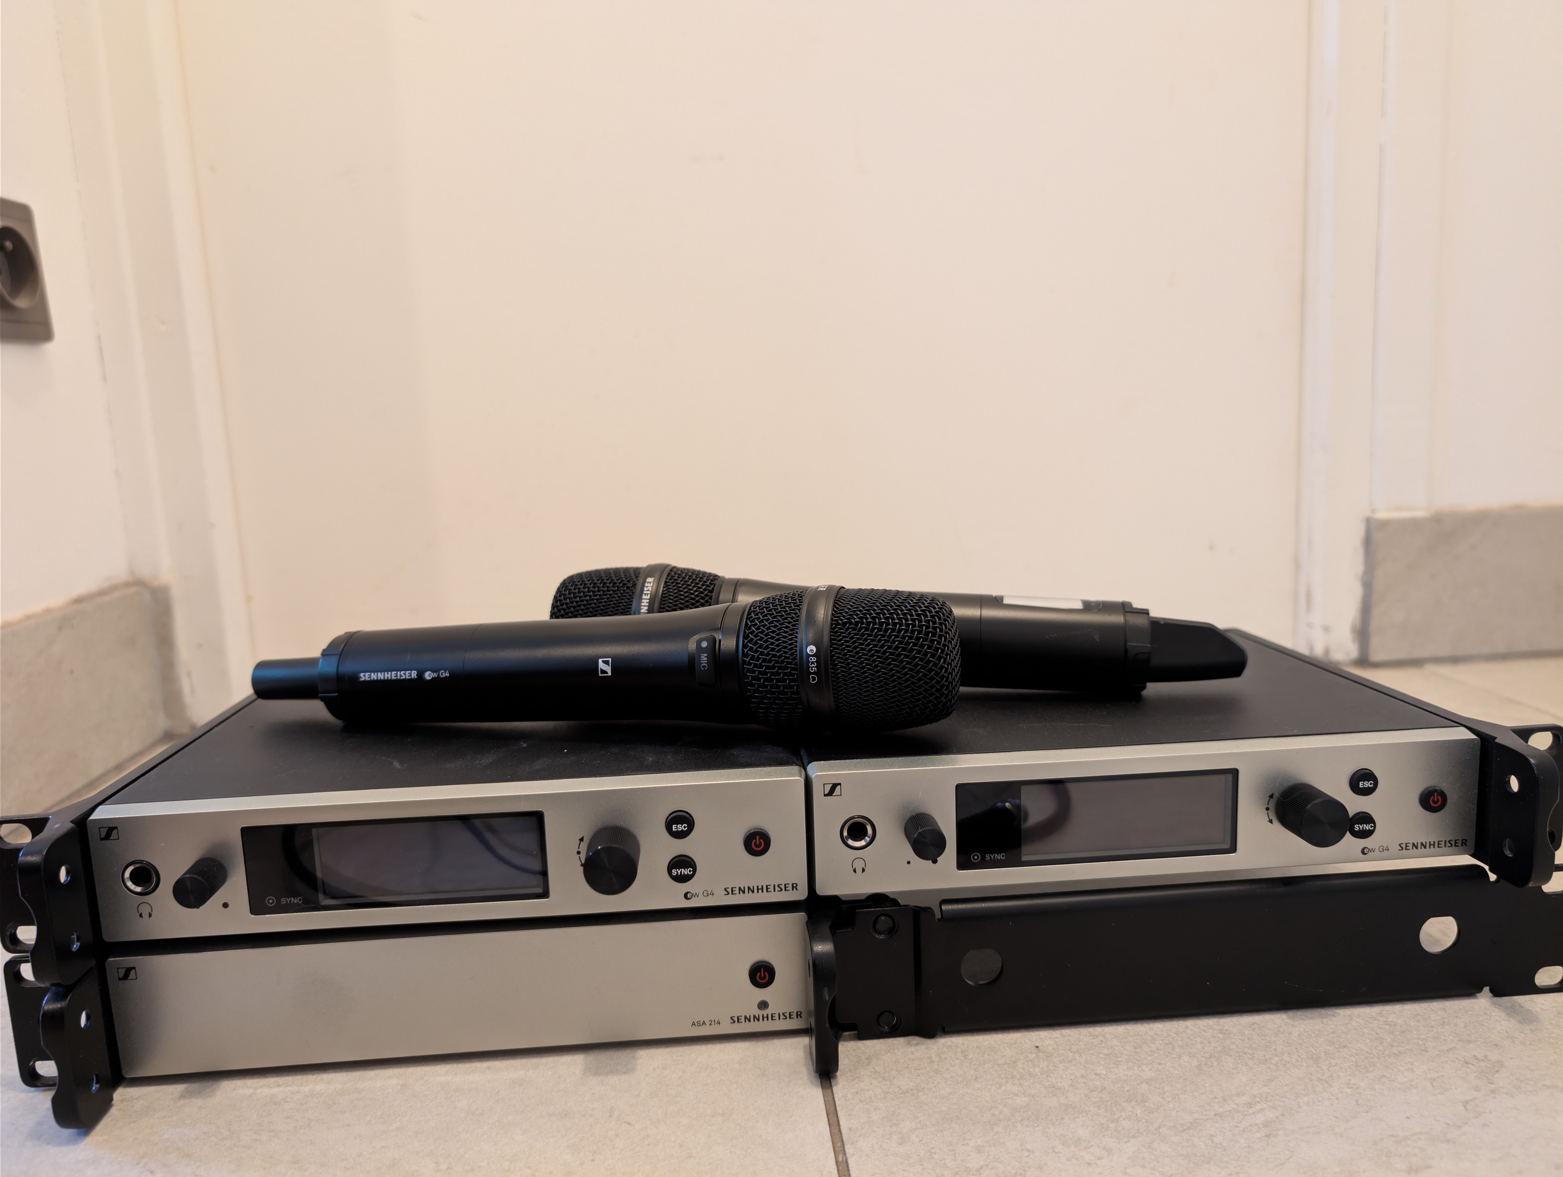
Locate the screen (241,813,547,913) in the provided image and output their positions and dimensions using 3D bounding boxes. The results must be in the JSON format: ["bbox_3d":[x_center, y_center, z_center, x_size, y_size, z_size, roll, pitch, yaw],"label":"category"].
[{"bbox_3d":[-0.112,0.080,0.318,0.087,0.027,0.004,-3,8,-3],"label":"screen"}]

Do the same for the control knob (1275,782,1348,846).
[{"bbox_3d":[0.159,0.068,0.325,0.015,0.015,0.015,-3,8,-3],"label":"control knob"}]

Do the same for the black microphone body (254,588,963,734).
[{"bbox_3d":[-0.069,0.028,0.373,0.259,0.049,0.049,-3,0,15],"label":"black microphone body"}]

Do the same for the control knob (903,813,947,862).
[{"bbox_3d":[0.042,0.073,0.319,0.010,0.010,0.012,-3,8,-3],"label":"control knob"}]

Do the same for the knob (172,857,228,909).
[{"bbox_3d":[-0.165,0.084,0.308,0.010,0.010,0.012,-3,8,-3],"label":"knob"}]

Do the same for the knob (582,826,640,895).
[{"bbox_3d":[-0.049,0.079,0.313,0.015,0.015,0.015,-3,8,-3],"label":"knob"}]

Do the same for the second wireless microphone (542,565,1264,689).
[{"bbox_3d":[0.039,0.019,0.408,0.259,0.049,0.049,2,9,11],"label":"second wireless microphone"}]

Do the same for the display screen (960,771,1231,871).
[{"bbox_3d":[0.096,0.070,0.329,0.087,0.027,0.004,-3,8,-3],"label":"display screen"}]

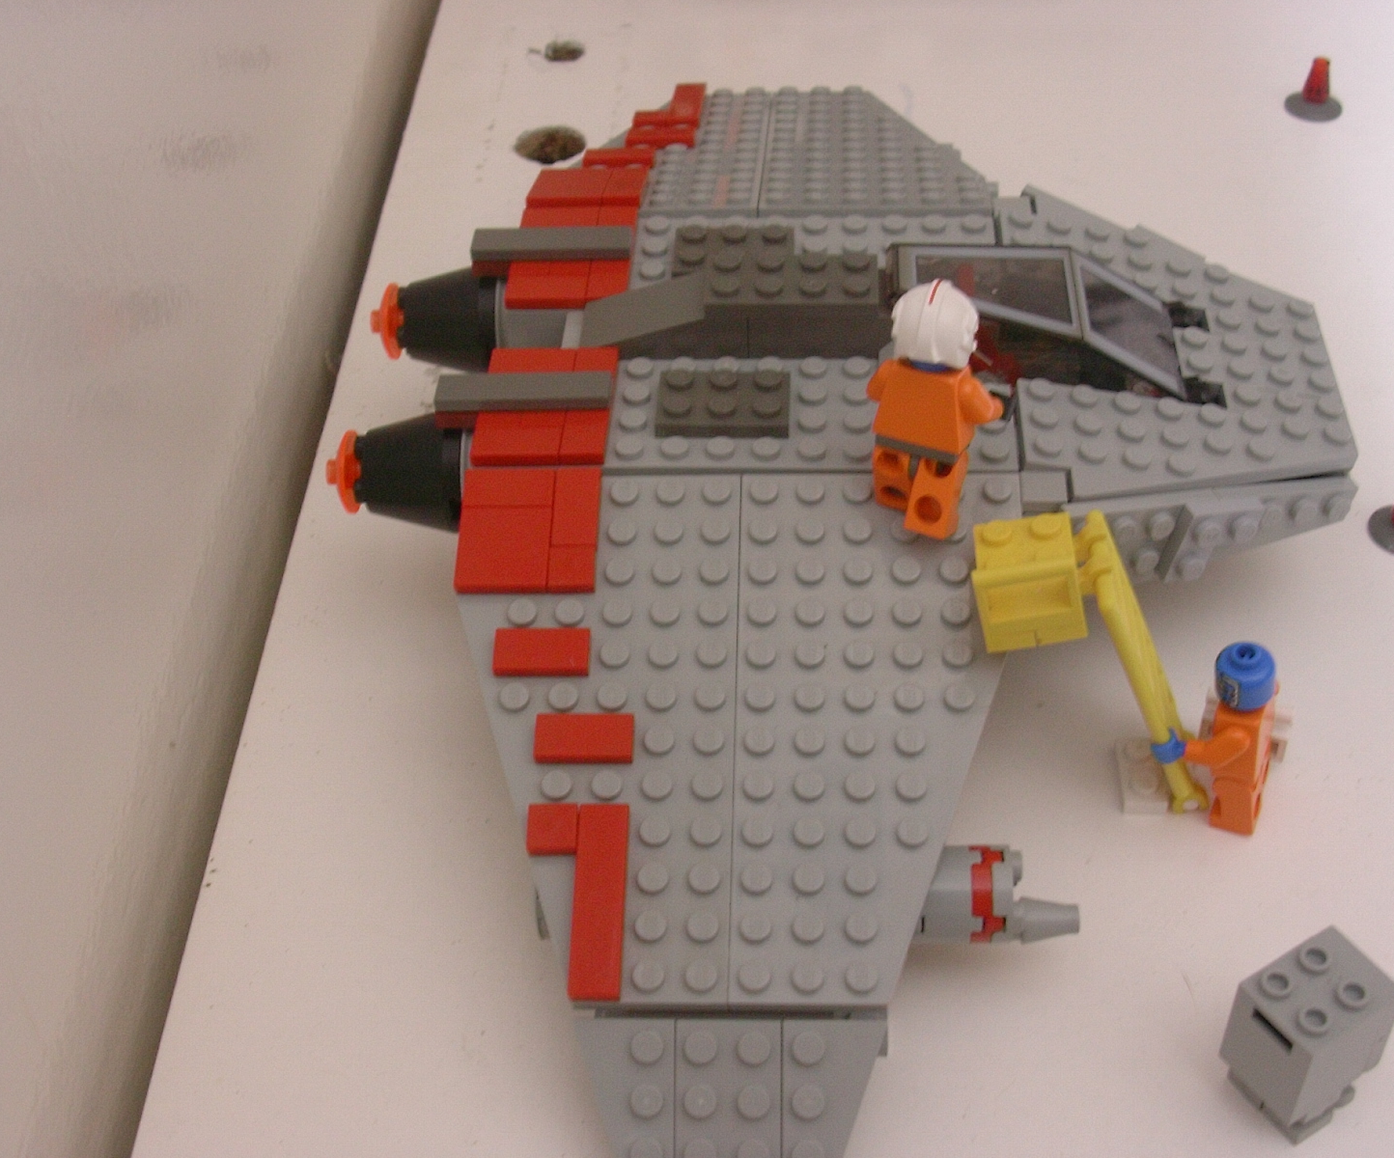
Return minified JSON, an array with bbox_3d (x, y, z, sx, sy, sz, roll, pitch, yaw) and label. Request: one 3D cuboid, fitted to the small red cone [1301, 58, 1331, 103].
[{"bbox_3d":[0.167,-0.134,0.541,0.008,0.011,0.008,1,43,4],"label":"small red cone"}]

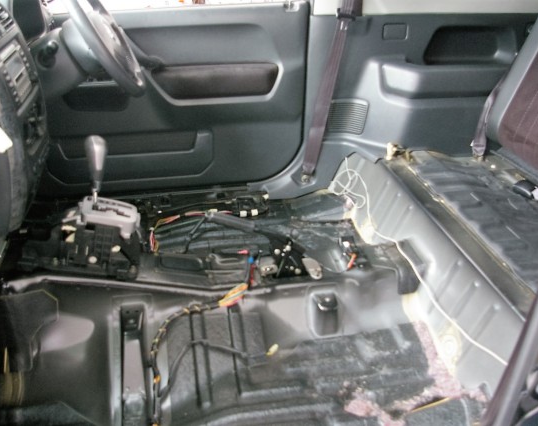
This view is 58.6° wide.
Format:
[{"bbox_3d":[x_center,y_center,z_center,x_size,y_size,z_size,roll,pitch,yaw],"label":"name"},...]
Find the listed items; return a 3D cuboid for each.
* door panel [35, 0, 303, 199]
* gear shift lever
[{"bbox_3d":[-0.324,-0.371,1.626,0.930,0.610,0.090,-6,33,-12],"label":"door panel"},{"bbox_3d":[-0.375,-0.091,1.036,0.047,0.170,0.043,2,31,-16],"label":"gear shift lever"}]

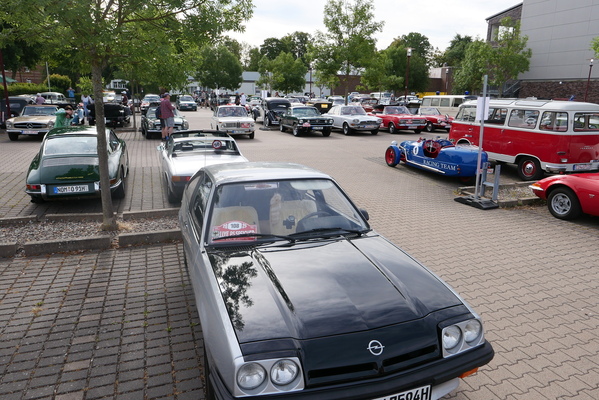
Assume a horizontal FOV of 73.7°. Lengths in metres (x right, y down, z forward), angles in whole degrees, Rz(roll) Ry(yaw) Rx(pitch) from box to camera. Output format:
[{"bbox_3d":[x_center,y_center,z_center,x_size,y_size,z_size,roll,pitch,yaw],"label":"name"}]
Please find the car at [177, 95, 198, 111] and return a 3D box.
[{"bbox_3d":[-11.457,-9.858,40.696,1.690,1.400,4.350,-4,16,-20],"label":"car"}]

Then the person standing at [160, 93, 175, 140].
[{"bbox_3d":[-5.464,-3.305,16.286,0.450,1.820,0.520,-4,16,-17],"label":"person standing"}]

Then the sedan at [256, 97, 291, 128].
[{"bbox_3d":[-1.878,-5.632,25.566,1.600,1.600,4.200,-4,16,-20],"label":"sedan"}]

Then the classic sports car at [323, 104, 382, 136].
[{"bbox_3d":[2.606,-4.231,20.867,1.750,1.380,4.600,-3,15,-17],"label":"classic sports car"}]

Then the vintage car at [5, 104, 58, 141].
[{"bbox_3d":[-11.069,-3.357,16.989,1.760,1.305,4.290,-6,17,-24],"label":"vintage car"}]

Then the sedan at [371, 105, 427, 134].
[{"bbox_3d":[5.590,-4.721,23.125,1.750,1.450,4.550,-2,16,-13],"label":"sedan"}]

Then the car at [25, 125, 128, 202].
[{"bbox_3d":[-4.561,-0.903,8.583,1.620,1.320,4.160,-4,15,-20],"label":"car"}]

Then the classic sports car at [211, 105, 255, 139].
[{"bbox_3d":[-3.139,-3.654,18.545,1.600,1.410,4.230,-3,16,-15],"label":"classic sports car"}]

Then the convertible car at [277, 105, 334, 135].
[{"bbox_3d":[0.239,-4.104,20.693,1.730,1.300,4.610,-3,16,-16],"label":"convertible car"}]

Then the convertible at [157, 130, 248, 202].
[{"bbox_3d":[-2.247,-0.901,8.995,1.650,1.230,3.985,-5,16,-22],"label":"convertible"}]

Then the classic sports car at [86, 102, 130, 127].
[{"bbox_3d":[-10.106,-4.689,21.290,1.700,1.380,4.300,-3,15,-17],"label":"classic sports car"}]

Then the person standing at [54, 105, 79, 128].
[{"bbox_3d":[-6.531,-1.830,11.238,0.550,1.620,0.550,4,15,10],"label":"person standing"}]

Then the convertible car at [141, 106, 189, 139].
[{"bbox_3d":[-6.321,-3.669,18.533,1.760,1.300,4.285,-5,16,-23],"label":"convertible car"}]

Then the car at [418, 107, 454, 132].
[{"bbox_3d":[7.933,-5.087,24.838,1.660,1.360,4.350,-4,16,-19],"label":"car"}]

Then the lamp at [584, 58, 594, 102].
[{"bbox_3d":[22.214,-8.357,31.123,0.650,5.000,0.650,1,15,0],"label":"lamp"}]

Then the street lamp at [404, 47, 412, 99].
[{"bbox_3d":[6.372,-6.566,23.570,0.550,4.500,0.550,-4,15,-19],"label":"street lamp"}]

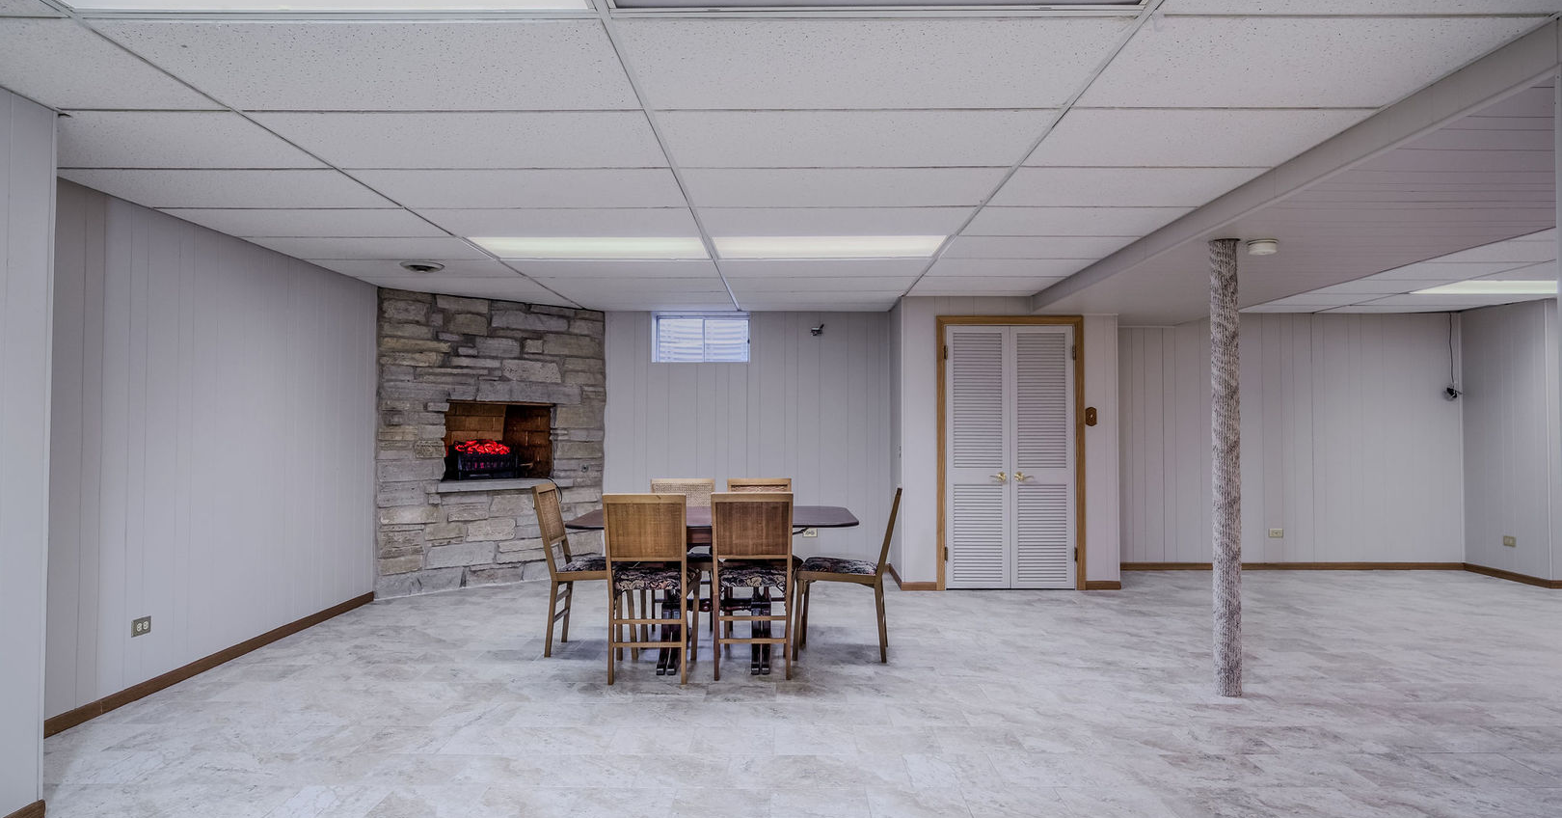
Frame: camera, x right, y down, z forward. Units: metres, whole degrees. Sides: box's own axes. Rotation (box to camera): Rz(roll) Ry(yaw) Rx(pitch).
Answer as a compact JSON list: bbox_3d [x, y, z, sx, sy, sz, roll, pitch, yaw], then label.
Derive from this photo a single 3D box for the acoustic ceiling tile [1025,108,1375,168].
[{"bbox_3d":[1.361,-0.927,2.969,0.925,0.020,0.595,0,-1,1],"label":"acoustic ceiling tile"}]

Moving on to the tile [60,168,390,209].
[{"bbox_3d":[-2.230,-0.906,3.551,1.130,0.018,0.600,0,-1,1],"label":"tile"}]

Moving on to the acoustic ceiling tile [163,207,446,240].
[{"bbox_3d":[-2.215,-0.884,4.110,1.137,0.020,0.578,0,-1,1],"label":"acoustic ceiling tile"}]

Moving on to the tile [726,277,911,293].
[{"bbox_3d":[0.267,-0.842,5.835,1.241,0.020,0.578,0,-1,1],"label":"tile"}]

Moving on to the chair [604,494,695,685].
[{"bbox_3d":[-0.613,0.835,4.184,0.421,0.882,0.530,0,-1,-2],"label":"chair"}]

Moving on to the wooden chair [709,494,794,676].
[{"bbox_3d":[-0.133,0.838,4.255,0.421,0.882,0.530,0,-1,-2],"label":"wooden chair"}]

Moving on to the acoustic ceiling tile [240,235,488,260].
[{"bbox_3d":[-2.212,-0.881,4.729,1.130,0.018,0.600,0,-1,1],"label":"acoustic ceiling tile"}]

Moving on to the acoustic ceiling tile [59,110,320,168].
[{"bbox_3d":[-2.296,-0.935,3.014,1.189,0.020,0.595,0,-1,1],"label":"acoustic ceiling tile"}]

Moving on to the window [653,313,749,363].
[{"bbox_3d":[-0.671,-0.595,7.312,0.802,0.416,0.120,0,-1,1],"label":"window"}]

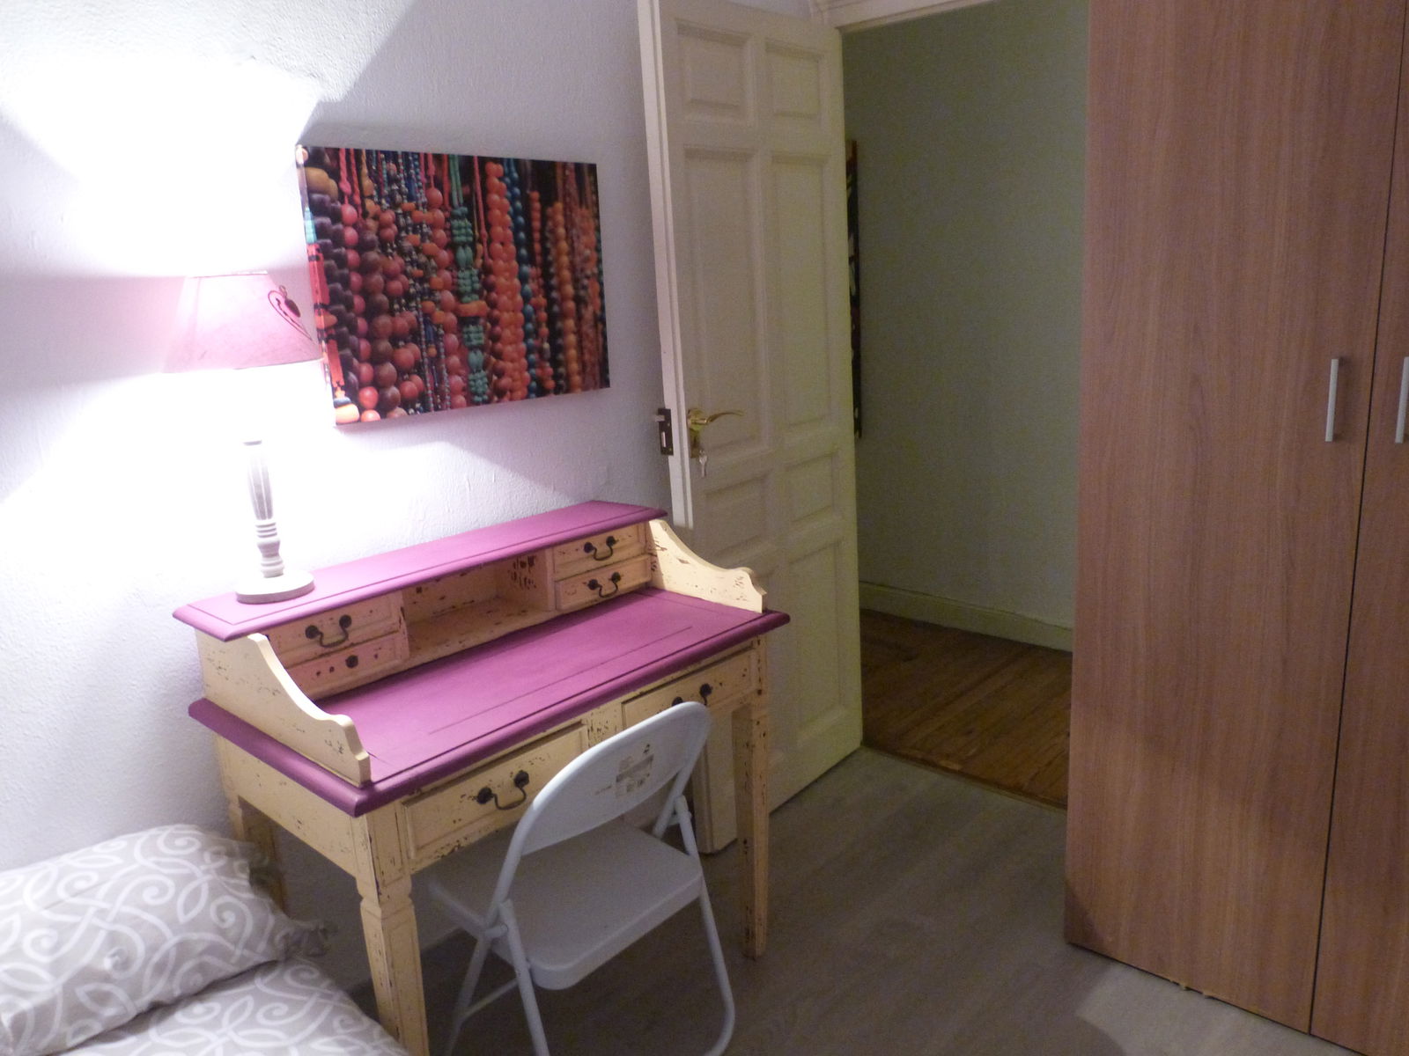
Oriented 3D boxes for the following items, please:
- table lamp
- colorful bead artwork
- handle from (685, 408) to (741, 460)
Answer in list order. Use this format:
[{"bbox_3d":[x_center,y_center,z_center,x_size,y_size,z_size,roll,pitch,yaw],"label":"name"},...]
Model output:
[{"bbox_3d":[-0.731,-0.143,1.647,0.227,0.523,0.227,9,18,43],"label":"table lamp"},{"bbox_3d":[-0.486,-0.517,2.150,0.026,0.508,0.700,9,18,43],"label":"colorful bead artwork"},{"bbox_3d":[0.029,-0.223,2.348,0.060,0.111,0.149,7,17,39],"label":"handle"}]

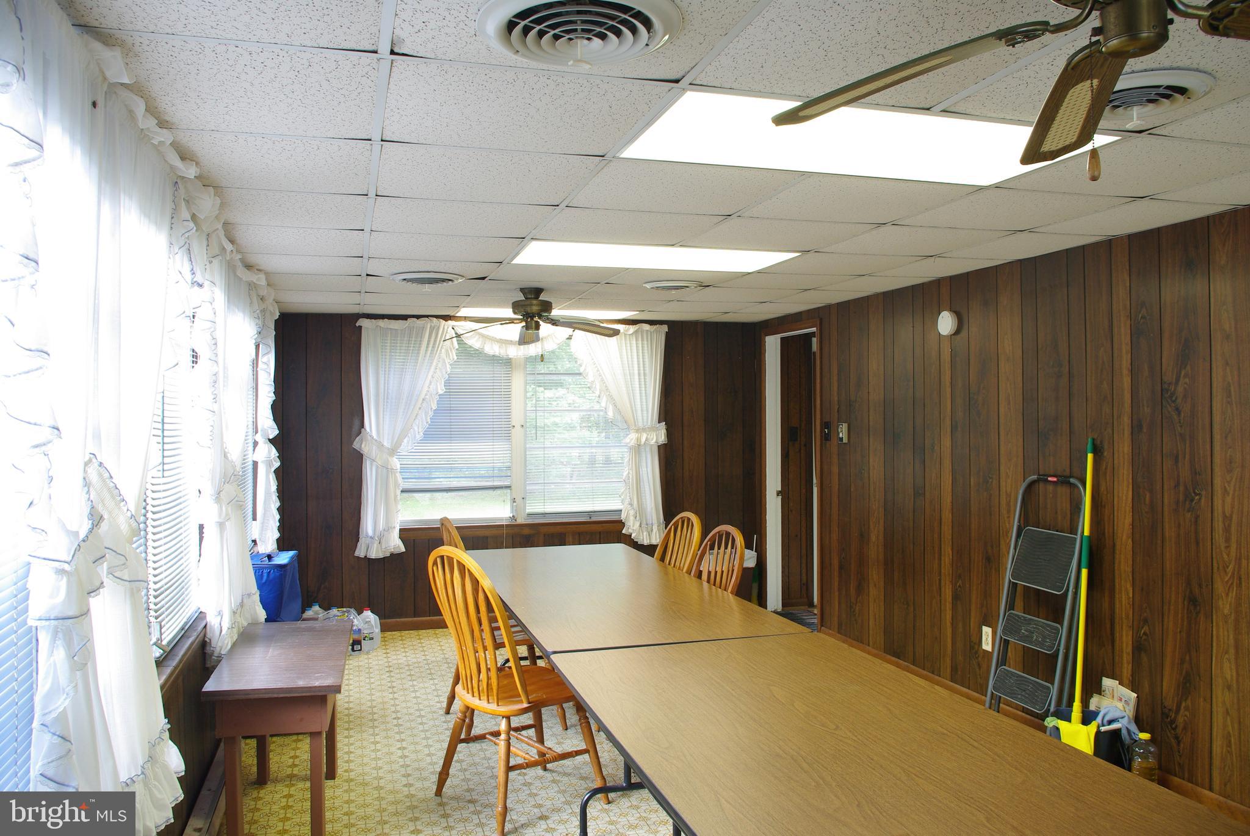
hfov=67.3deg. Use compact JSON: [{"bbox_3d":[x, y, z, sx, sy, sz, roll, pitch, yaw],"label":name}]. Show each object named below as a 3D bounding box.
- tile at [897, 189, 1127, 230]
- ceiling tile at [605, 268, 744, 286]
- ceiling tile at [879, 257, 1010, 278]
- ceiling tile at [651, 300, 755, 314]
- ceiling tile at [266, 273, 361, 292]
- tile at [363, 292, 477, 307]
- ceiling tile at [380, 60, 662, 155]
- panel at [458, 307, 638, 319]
[{"bbox_3d":[1.364,-0.739,3.320,0.615,0.022,0.603,-1,0,-16],"label":"tile"},{"bbox_3d":[0.261,-0.726,4.828,0.605,0.020,0.583,-1,0,-16],"label":"ceiling tile"},{"bbox_3d":[1.527,-0.738,4.567,0.431,0.020,0.585,-1,0,-16],"label":"ceiling tile"},{"bbox_3d":[0.523,-0.730,6.148,0.609,0.020,0.589,0,0,-16],"label":"ceiling tile"},{"bbox_3d":[-1.679,-0.715,4.922,0.584,0.022,0.603,-1,0,-16],"label":"ceiling tile"},{"bbox_3d":[-1.265,-0.720,5.666,0.615,0.022,0.603,-1,0,-16],"label":"tile"},{"bbox_3d":[-0.261,-0.721,2.221,0.605,0.020,0.583,-1,0,-16],"label":"ceiling tile"},{"bbox_3d":[-0.523,-0.727,6.411,1.214,0.030,0.544,-1,0,-16],"label":"panel"}]

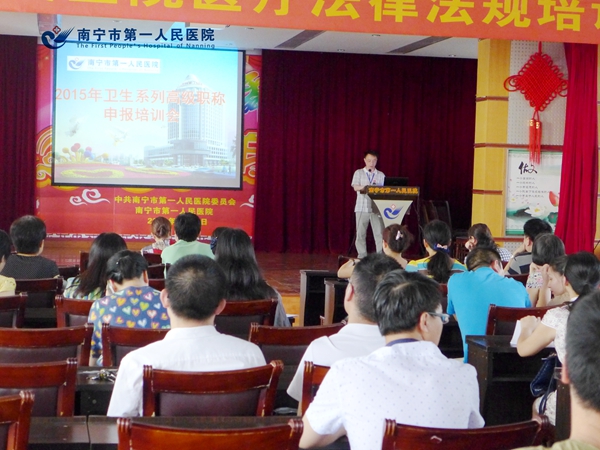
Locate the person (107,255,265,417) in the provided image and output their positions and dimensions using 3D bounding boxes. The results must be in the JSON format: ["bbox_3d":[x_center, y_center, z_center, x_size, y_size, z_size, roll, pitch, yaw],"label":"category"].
[{"bbox_3d":[-0.400,0.732,4.200,0.530,1.280,0.800,1,2,-10],"label":"person"}]

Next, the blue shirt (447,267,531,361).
[{"bbox_3d":[0.994,0.543,6.400,0.480,0.620,0.380,1,2,-8],"label":"blue shirt"}]

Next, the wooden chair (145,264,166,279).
[{"bbox_3d":[-1.132,0.692,8.175,0.470,0.920,0.560,1,3,-10],"label":"wooden chair"}]

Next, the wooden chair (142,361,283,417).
[{"bbox_3d":[-0.367,0.901,4.086,0.460,0.950,0.550,1,2,-19],"label":"wooden chair"}]

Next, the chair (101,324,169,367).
[{"bbox_3d":[-0.635,0.849,5.272,0.470,0.920,0.560,1,3,-11],"label":"chair"}]

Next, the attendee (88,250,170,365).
[{"bbox_3d":[-0.753,0.720,5.300,0.450,1.210,0.750,1,2,-10],"label":"attendee"}]

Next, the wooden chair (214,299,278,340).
[{"bbox_3d":[-0.398,0.829,6.173,0.460,0.950,0.550,1,2,-14],"label":"wooden chair"}]

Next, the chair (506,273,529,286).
[{"bbox_3d":[1.385,0.797,8.498,0.460,0.950,0.550,1,2,-15],"label":"chair"}]

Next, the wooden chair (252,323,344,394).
[{"bbox_3d":[-0.064,0.858,5.437,0.470,0.920,0.560,1,3,-15],"label":"wooden chair"}]

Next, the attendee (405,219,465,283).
[{"bbox_3d":[0.869,0.578,8.459,0.470,1.240,0.780,1,3,-10],"label":"attendee"}]

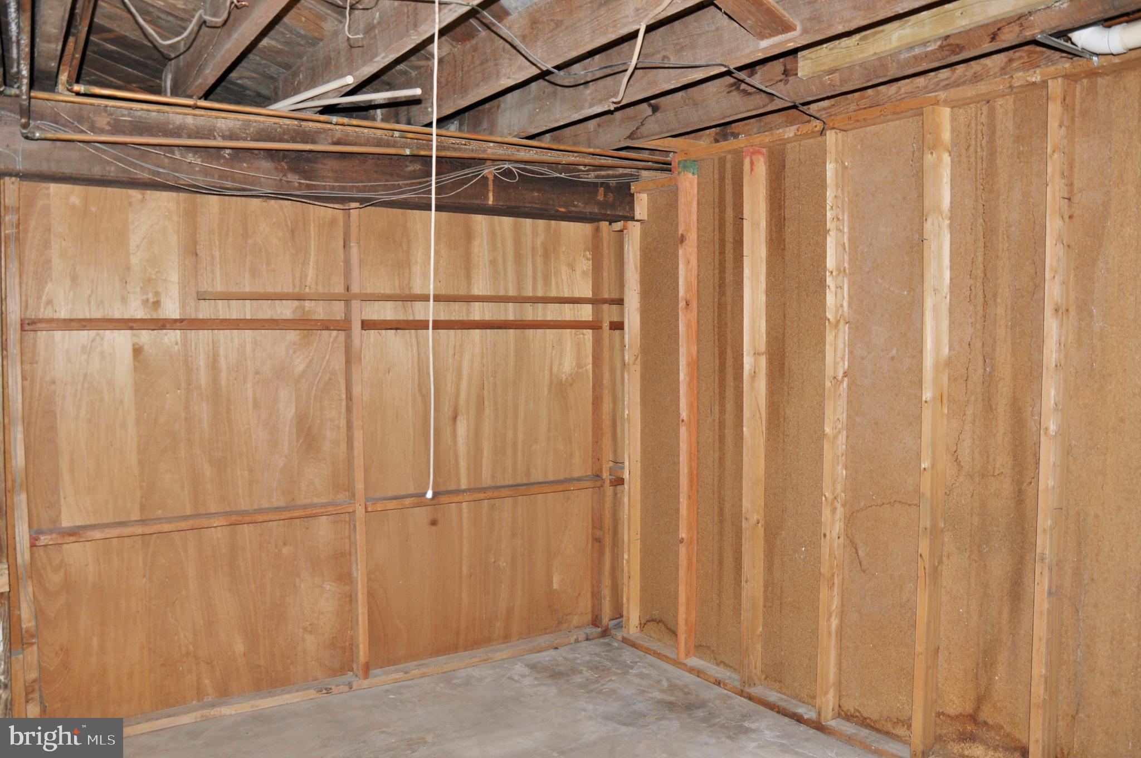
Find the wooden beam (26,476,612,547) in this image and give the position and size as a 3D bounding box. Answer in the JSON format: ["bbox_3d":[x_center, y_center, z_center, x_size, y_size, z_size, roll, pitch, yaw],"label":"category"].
[{"bbox_3d":[-0.900,0.560,3.769,2.527,0.038,0.088,-2,4,-29],"label":"wooden beam"}]

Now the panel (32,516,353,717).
[{"bbox_3d":[-1.464,0.943,3.454,1.175,0.705,0.018,-2,4,-29],"label":"panel"}]

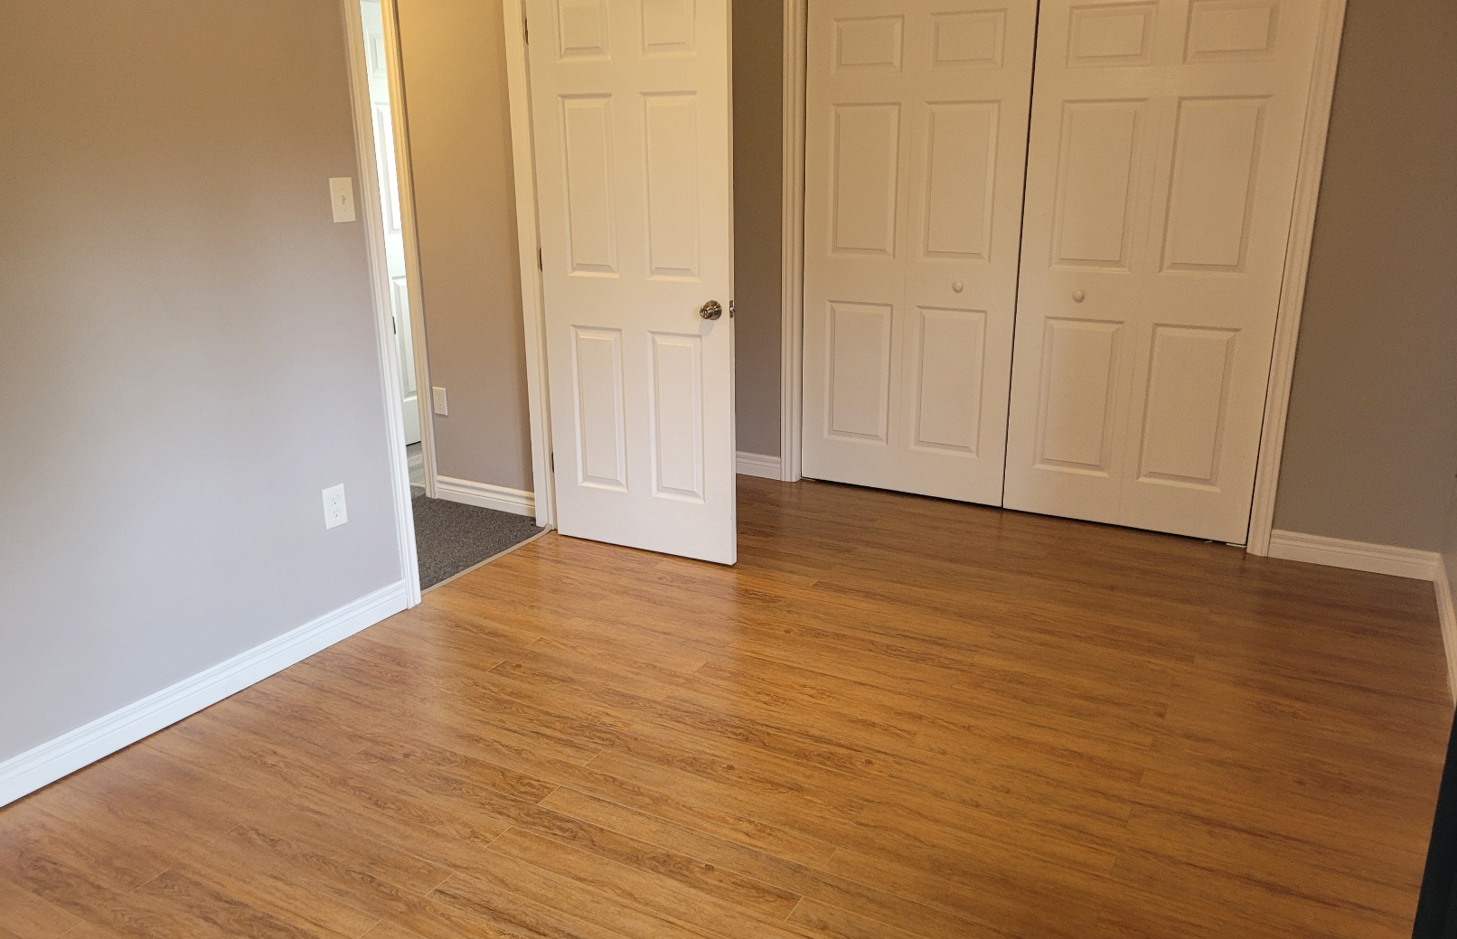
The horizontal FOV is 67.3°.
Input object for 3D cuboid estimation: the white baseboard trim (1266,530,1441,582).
[{"bbox_3d":[2.186,0.298,3.838,0.515,0.103,0.015,8,19,28],"label":"white baseboard trim"}]

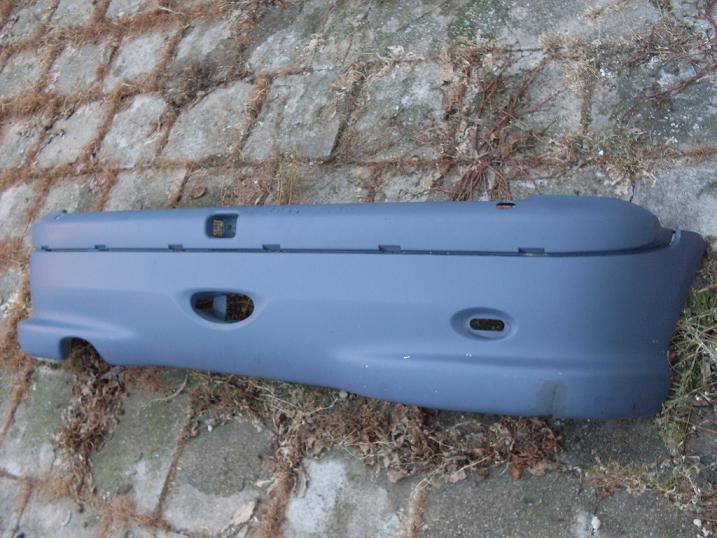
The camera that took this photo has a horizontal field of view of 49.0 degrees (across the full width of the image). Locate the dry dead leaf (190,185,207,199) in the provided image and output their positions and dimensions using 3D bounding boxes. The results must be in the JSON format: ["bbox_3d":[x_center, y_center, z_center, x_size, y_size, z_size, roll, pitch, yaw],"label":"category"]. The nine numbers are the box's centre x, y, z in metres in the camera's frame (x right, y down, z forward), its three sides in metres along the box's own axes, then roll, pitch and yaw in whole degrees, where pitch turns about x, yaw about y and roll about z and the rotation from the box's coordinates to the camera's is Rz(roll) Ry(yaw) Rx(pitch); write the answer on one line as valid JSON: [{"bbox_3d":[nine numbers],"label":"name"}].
[{"bbox_3d":[-0.390,-0.186,1.923,0.050,0.012,0.036,-11,59,29],"label":"dry dead leaf"}]

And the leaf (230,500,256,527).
[{"bbox_3d":[-0.213,0.453,1.450,0.065,0.012,0.030,-43,49,7],"label":"leaf"}]

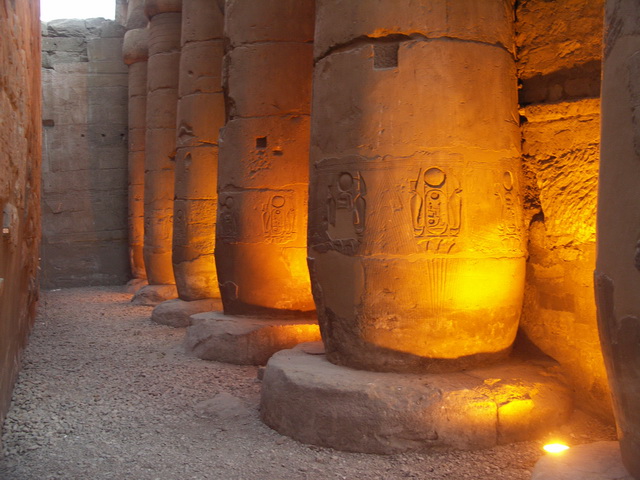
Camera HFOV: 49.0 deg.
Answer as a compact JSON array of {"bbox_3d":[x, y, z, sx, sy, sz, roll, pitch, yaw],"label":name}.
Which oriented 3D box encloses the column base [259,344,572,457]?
[{"bbox_3d":[0.876,1.342,6.701,2.870,0.510,2.870,0,0,0],"label":"column base"}]

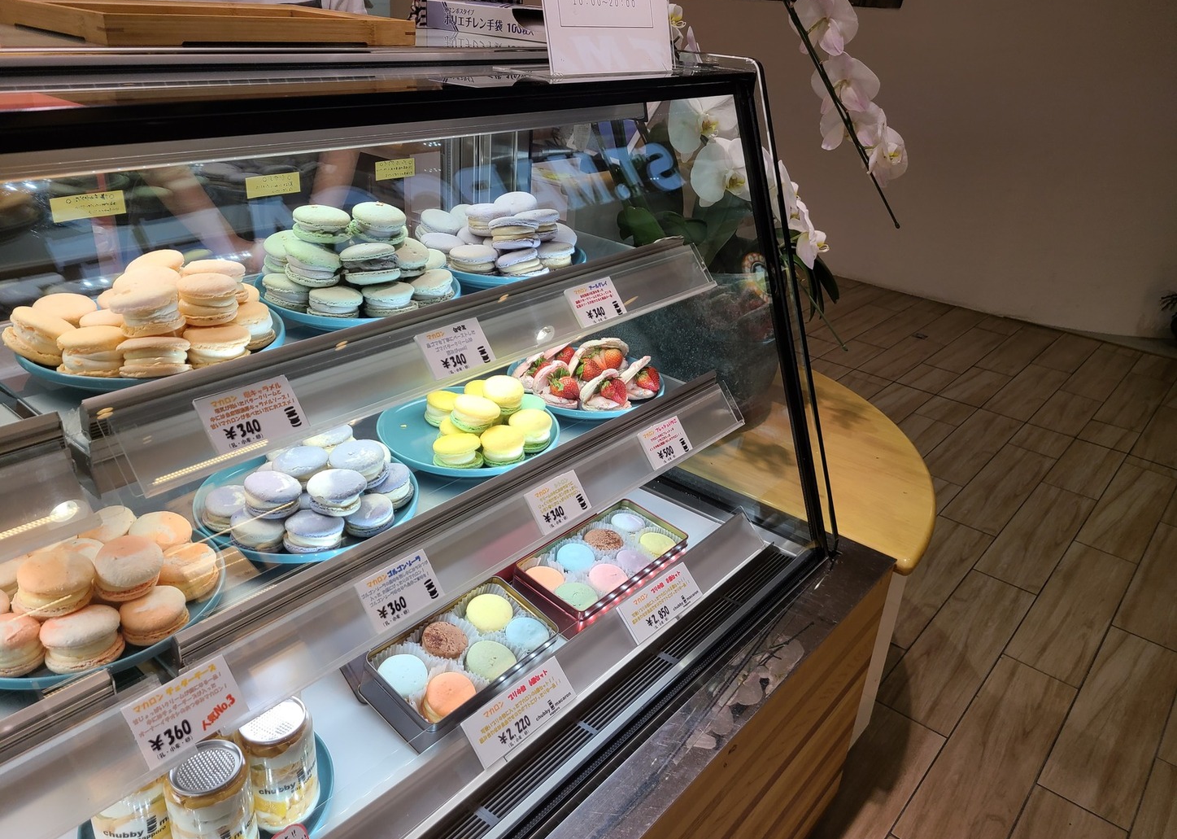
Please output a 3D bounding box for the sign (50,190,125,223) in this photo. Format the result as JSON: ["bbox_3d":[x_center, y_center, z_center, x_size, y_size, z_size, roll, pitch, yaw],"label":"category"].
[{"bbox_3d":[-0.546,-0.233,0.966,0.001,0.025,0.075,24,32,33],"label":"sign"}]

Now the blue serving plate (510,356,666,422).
[{"bbox_3d":[-0.004,-0.049,1.253,0.224,0.022,0.224,4,26,-2],"label":"blue serving plate"}]

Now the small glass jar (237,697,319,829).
[{"bbox_3d":[-0.293,0.322,0.832,0.071,0.109,0.071,4,26,-2],"label":"small glass jar"}]

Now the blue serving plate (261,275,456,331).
[{"bbox_3d":[-0.252,-0.140,0.981,0.224,0.022,0.224,4,26,-2],"label":"blue serving plate"}]

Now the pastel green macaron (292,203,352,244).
[{"bbox_3d":[-0.284,-0.208,0.940,0.061,0.030,0.061,28,31,32],"label":"pastel green macaron"}]

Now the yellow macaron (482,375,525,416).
[{"bbox_3d":[-0.106,-0.030,1.107,0.052,0.029,0.052,4,36,-3],"label":"yellow macaron"}]

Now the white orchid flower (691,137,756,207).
[{"bbox_3d":[0.199,-0.348,1.247,0.110,0.100,0.050,-2,27,-13],"label":"white orchid flower"}]

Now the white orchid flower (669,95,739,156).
[{"bbox_3d":[0.170,-0.424,1.260,0.110,0.105,0.050,-3,27,-14],"label":"white orchid flower"}]

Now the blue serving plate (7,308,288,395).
[{"bbox_3d":[-0.400,-0.073,0.821,0.224,0.022,0.224,4,26,-2],"label":"blue serving plate"}]

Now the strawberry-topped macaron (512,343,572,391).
[{"bbox_3d":[-0.064,-0.071,1.222,0.068,0.056,0.072,24,32,33],"label":"strawberry-topped macaron"}]

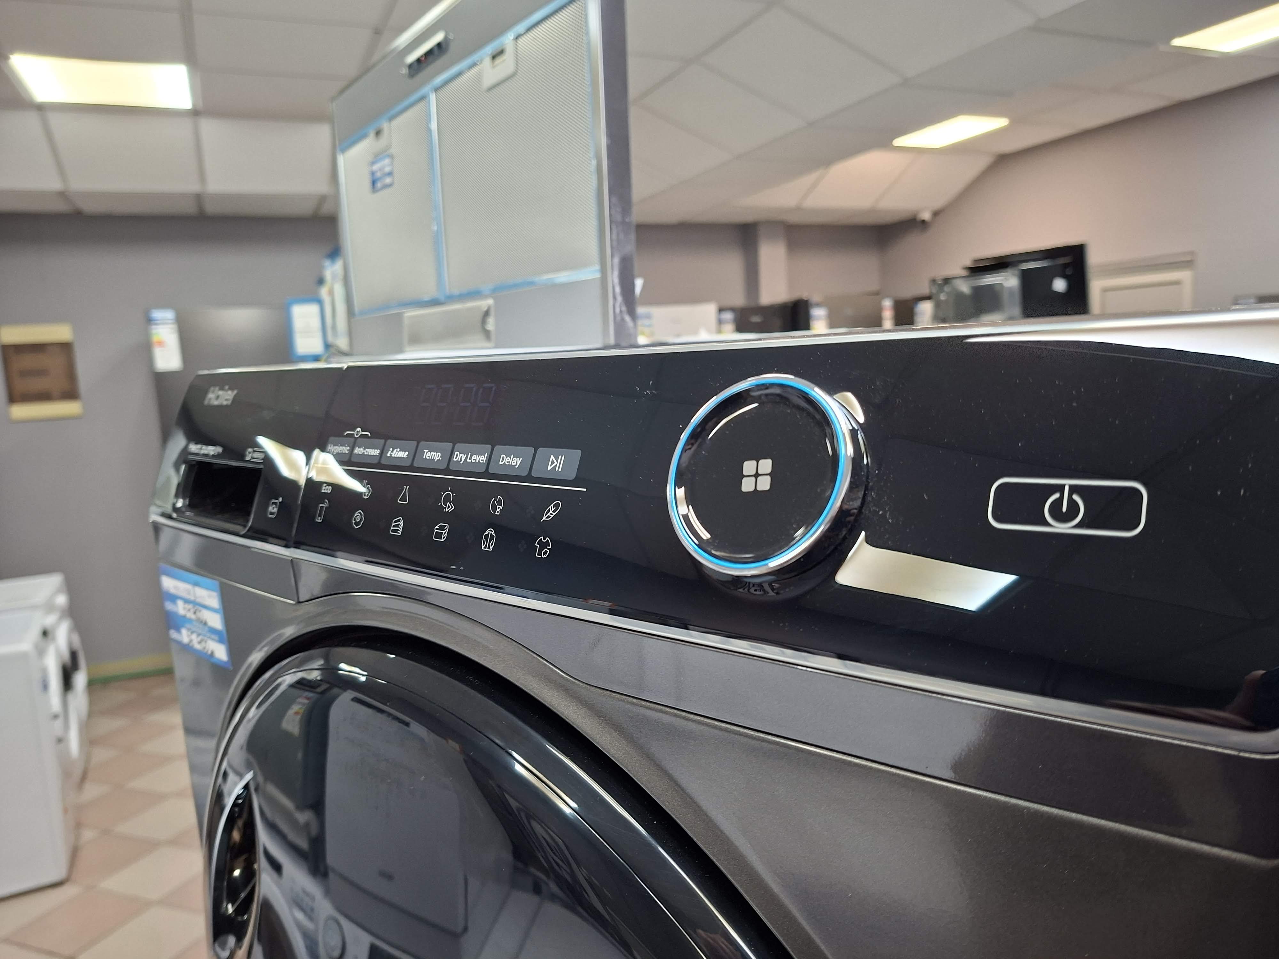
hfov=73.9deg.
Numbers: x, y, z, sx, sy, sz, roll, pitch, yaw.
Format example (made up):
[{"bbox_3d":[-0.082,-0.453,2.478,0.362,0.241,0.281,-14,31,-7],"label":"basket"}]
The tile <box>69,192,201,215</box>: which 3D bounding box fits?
[{"bbox_3d":[-2.652,-1.467,4.510,0.595,0.020,0.595,-8,9,-25],"label":"tile"}]

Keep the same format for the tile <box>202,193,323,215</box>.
[{"bbox_3d":[-2.112,-1.540,4.760,0.595,0.020,0.595,-8,9,-25],"label":"tile"}]

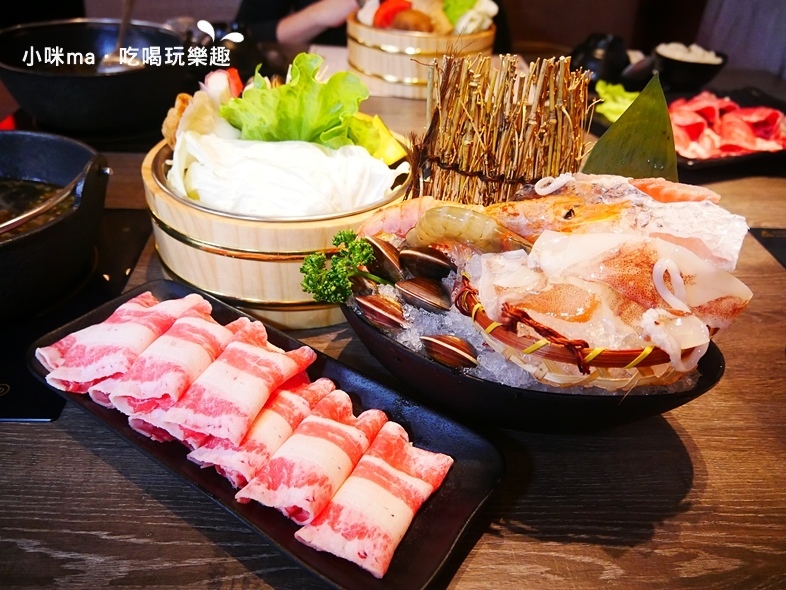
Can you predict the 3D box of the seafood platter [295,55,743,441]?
[{"bbox_3d":[0.109,-0.042,0.480,0.353,0.204,0.221,9,36,4],"label":"seafood platter"}]

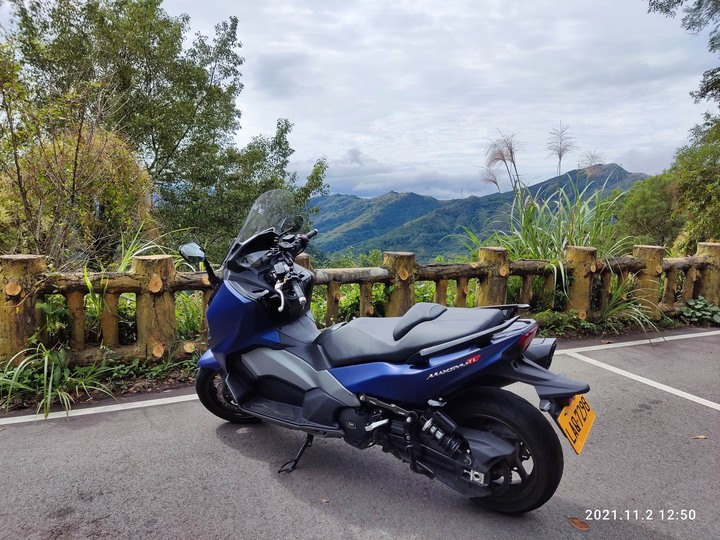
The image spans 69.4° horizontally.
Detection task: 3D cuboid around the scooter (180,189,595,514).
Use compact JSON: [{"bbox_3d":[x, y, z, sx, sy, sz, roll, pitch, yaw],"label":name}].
[{"bbox_3d":[-0.064,0.314,2.515,2.200,1.430,0.820,5,14,35],"label":"scooter"}]

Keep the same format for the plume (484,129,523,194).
[{"bbox_3d":[1.726,-1.315,6.300,0.480,0.750,0.420,0,7,0],"label":"plume"}]

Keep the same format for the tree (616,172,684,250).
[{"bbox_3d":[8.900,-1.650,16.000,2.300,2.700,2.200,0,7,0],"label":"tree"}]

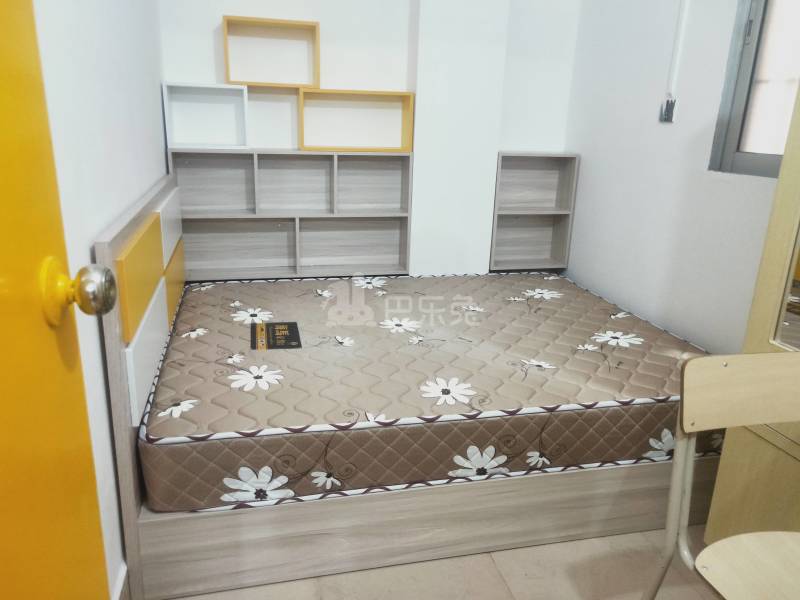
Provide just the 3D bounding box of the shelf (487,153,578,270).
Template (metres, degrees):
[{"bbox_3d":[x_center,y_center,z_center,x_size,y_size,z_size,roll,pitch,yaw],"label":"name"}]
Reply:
[{"bbox_3d":[0.725,-0.511,3.294,0.477,0.644,0.200,-2,19,-13],"label":"shelf"}]

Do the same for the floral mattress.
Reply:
[{"bbox_3d":[0.116,0.219,2.453,2.033,0.246,1.456,-2,19,-14],"label":"floral mattress"}]

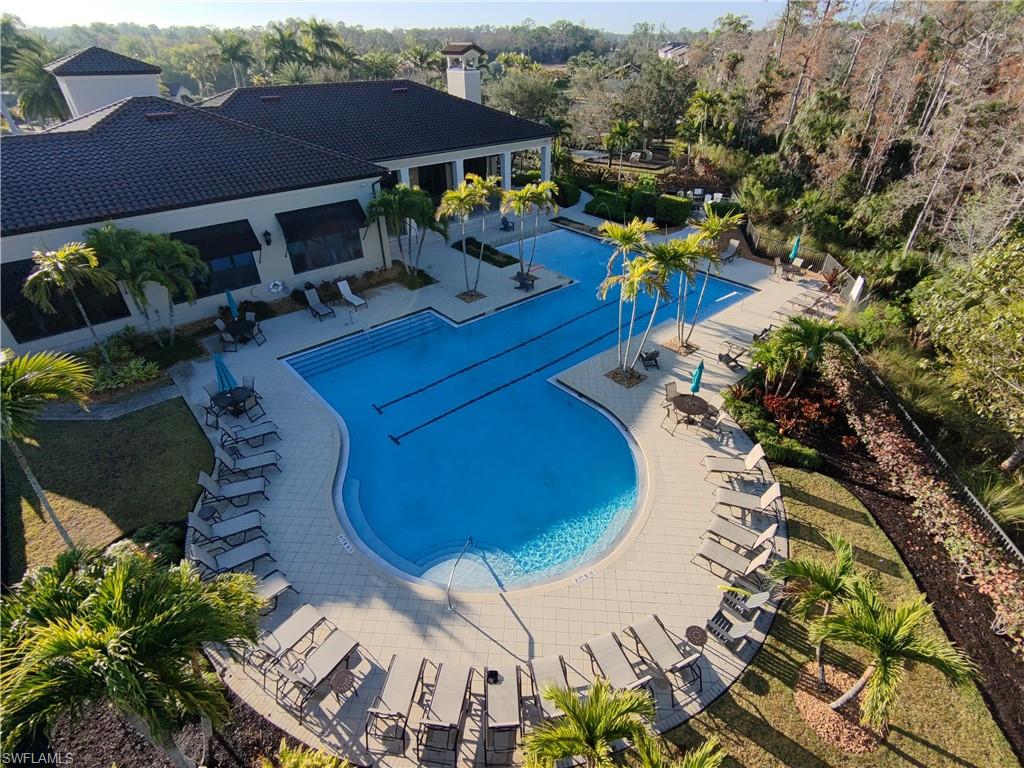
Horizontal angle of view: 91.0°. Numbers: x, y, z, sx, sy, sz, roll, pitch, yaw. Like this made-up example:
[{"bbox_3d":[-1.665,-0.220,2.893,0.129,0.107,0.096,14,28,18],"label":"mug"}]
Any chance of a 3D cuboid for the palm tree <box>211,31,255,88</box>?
[{"bbox_3d":[-28.568,-30.640,53.778,4.800,12.000,4.800,-15,37,-20],"label":"palm tree"}]

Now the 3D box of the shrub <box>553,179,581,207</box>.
[{"bbox_3d":[4.429,-15.355,40.273,2.200,1.700,2.000,3,34,5],"label":"shrub"}]

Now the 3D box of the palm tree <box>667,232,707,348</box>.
[{"bbox_3d":[6.789,-3.729,20.477,1.460,4.850,1.460,1,34,0],"label":"palm tree"}]

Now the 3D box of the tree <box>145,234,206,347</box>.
[{"bbox_3d":[-13.802,-3.858,20.962,2.500,4.500,2.500,-24,41,-30],"label":"tree"}]

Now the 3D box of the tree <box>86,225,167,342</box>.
[{"bbox_3d":[-16.167,-3.998,21.535,2.800,5.400,2.600,-26,42,-33],"label":"tree"}]

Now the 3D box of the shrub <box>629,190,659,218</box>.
[{"bbox_3d":[10.633,-13.958,39.390,1.400,1.800,2.000,-26,42,-33],"label":"shrub"}]

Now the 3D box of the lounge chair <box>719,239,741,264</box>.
[{"bbox_3d":[13.500,-8.251,31.425,0.700,1.020,1.850,29,43,35],"label":"lounge chair"}]

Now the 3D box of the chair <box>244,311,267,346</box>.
[{"bbox_3d":[-11.809,-2.318,23.048,0.700,0.920,0.620,9,35,13],"label":"chair"}]

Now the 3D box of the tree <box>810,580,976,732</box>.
[{"bbox_3d":[6.581,5.066,9.053,2.230,3.200,2.230,1,34,0],"label":"tree"}]

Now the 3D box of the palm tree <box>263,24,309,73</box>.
[{"bbox_3d":[-24.800,-33.608,57.243,5.040,11.910,5.040,1,34,0],"label":"palm tree"}]

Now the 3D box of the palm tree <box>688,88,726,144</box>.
[{"bbox_3d":[20.763,-27.928,54.384,3.770,6.960,3.770,1,34,0],"label":"palm tree"}]

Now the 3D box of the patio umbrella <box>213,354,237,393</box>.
[{"bbox_3d":[-9.728,-0.026,17.081,0.650,2.400,0.650,-21,40,-28],"label":"patio umbrella"}]

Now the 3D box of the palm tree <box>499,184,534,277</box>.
[{"bbox_3d":[0.263,-8.133,26.965,1.760,4.640,1.760,1,34,0],"label":"palm tree"}]

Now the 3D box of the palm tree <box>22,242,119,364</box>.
[{"bbox_3d":[-15.756,-2.827,18.685,2.610,4.780,2.610,1,34,0],"label":"palm tree"}]

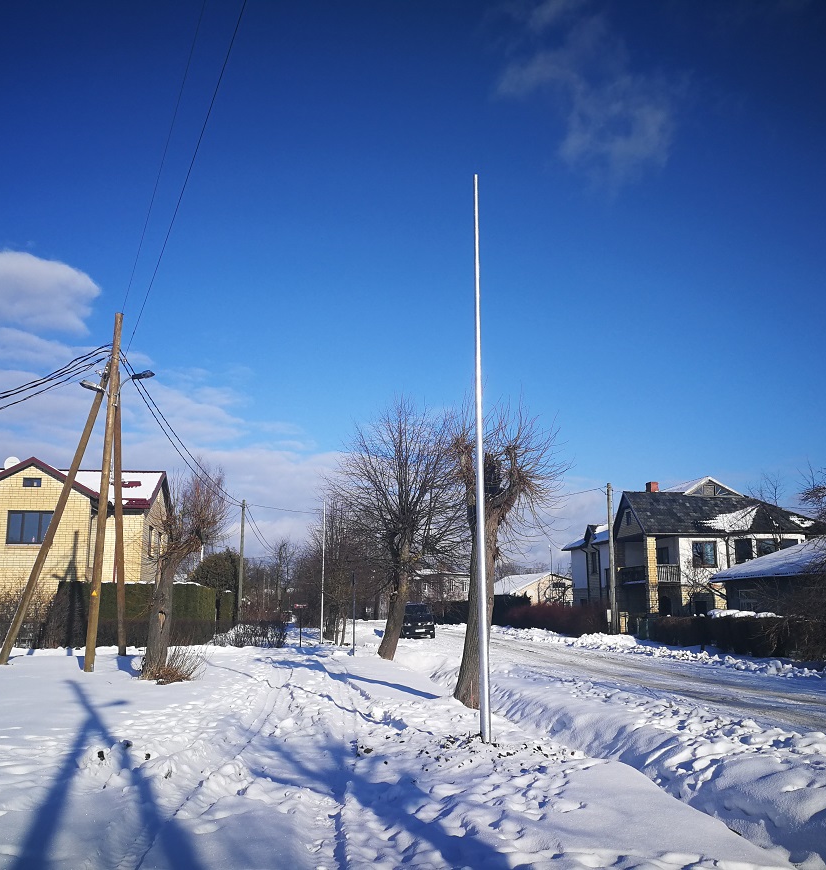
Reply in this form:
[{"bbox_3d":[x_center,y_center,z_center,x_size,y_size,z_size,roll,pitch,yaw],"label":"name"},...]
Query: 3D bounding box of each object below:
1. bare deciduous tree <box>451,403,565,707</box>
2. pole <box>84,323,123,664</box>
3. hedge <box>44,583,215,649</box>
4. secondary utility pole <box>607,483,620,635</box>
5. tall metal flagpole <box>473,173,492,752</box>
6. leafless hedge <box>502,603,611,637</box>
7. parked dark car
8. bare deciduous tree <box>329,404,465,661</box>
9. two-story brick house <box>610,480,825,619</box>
[{"bbox_3d":[1.620,1.967,15.659,2.000,5.200,2.000,1,-11,-6],"label":"bare deciduous tree"},{"bbox_3d":[-8.140,1.344,23.922,0.280,9.520,0.280,1,-11,-6],"label":"pole"},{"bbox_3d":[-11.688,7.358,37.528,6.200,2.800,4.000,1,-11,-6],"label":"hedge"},{"bbox_3d":[10.580,6.534,47.619,0.260,8.200,0.260,1,-11,-6],"label":"secondary utility pole"},{"bbox_3d":[0.870,0.086,11.609,0.140,7.380,0.140,1,-11,-6],"label":"tall metal flagpole"},{"bbox_3d":[8.965,11.795,58.025,1.300,1.750,23.000,1,-11,-6],"label":"leafless hedge"},{"bbox_3d":[0.084,10.196,50.008,1.880,1.920,4.750,1,-11,-7],"label":"parked dark car"},{"bbox_3d":[-0.550,2.993,30.275,4.700,8.650,4.600,1,-11,-6],"label":"bare deciduous tree"},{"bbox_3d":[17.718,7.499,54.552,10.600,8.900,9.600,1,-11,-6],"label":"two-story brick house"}]

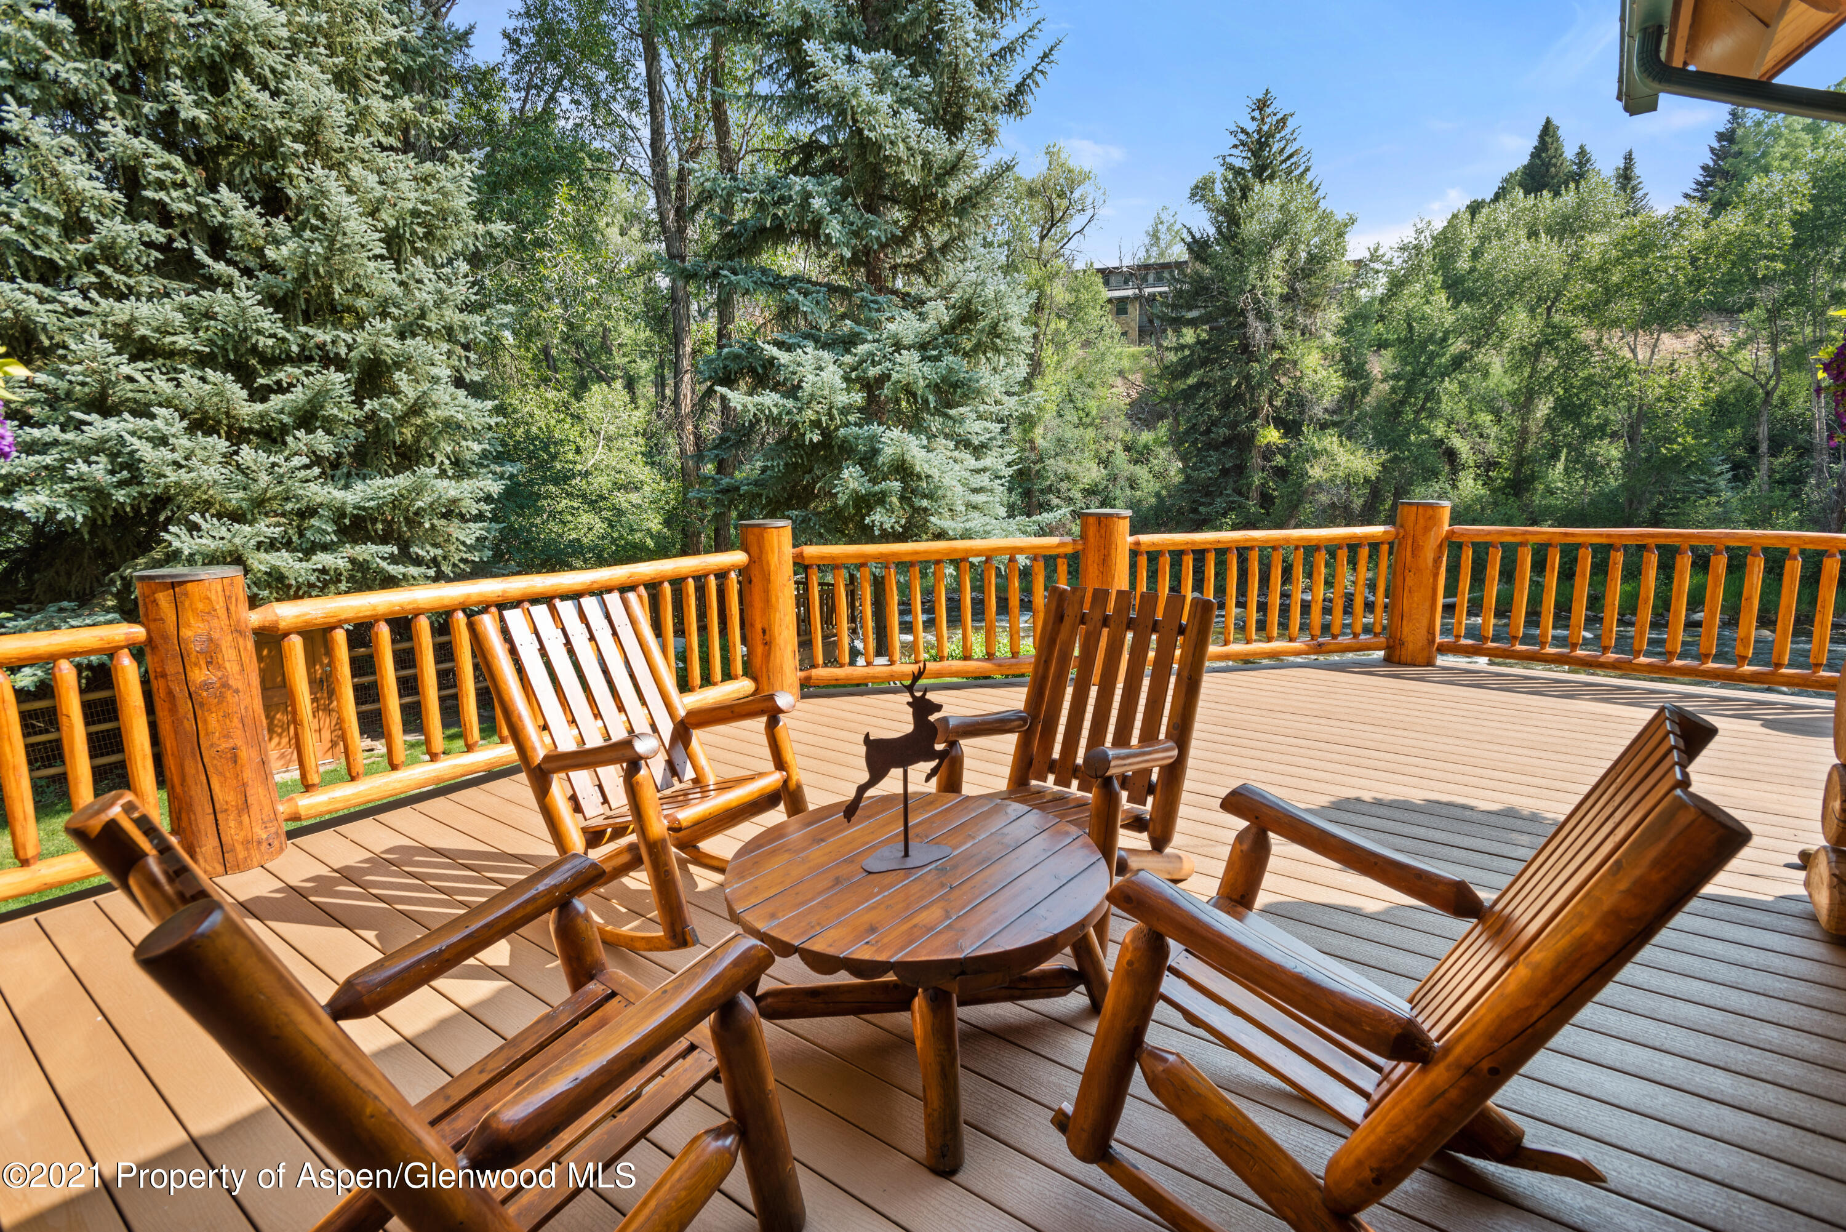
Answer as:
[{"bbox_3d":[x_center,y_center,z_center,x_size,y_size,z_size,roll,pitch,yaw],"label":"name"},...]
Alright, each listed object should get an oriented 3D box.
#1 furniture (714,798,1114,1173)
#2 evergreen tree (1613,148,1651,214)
[{"bbox_3d":[-0.009,0.789,2.329,0.920,0.425,0.920,-1,9,0],"label":"furniture"},{"bbox_3d":[45.050,-24.356,62.902,4.000,11.000,4.000,5,11,34],"label":"evergreen tree"}]

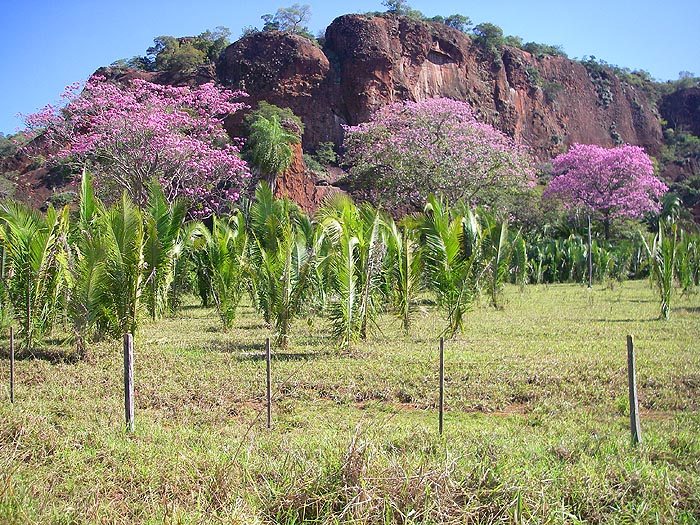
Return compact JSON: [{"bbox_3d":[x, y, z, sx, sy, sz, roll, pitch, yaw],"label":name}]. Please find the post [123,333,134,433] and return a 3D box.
[{"bbox_3d":[-2.793,1.524,9.700,0.115,1.256,0.115,0,0,0],"label":"post"}]

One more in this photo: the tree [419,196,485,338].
[{"bbox_3d":[2.708,0.133,20.500,1.761,3.788,1.800,0,0,0],"label":"tree"}]

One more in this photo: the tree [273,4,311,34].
[{"bbox_3d":[-7.109,-29.839,95.000,4.945,4.080,4.800,0,0,0],"label":"tree"}]

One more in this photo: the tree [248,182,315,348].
[{"bbox_3d":[-1.738,0.076,19.500,1.675,4.213,1.700,0,0,0],"label":"tree"}]

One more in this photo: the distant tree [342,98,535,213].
[{"bbox_3d":[7.256,-6.641,63.000,15.742,13.610,13.500,0,0,0],"label":"distant tree"}]

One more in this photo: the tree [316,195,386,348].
[{"bbox_3d":[0.036,0.217,18.500,1.685,3.708,1.750,0,0,0],"label":"tree"}]

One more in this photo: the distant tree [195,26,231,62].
[{"bbox_3d":[-17.894,-28.306,100.000,4.685,4.815,4.600,0,0,0],"label":"distant tree"}]

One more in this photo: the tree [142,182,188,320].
[{"bbox_3d":[-6.243,-0.372,26.000,1.556,4.669,1.700,0,0,0],"label":"tree"}]

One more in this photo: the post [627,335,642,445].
[{"bbox_3d":[3.314,1.482,8.950,0.110,1.275,0.110,-3,0,0],"label":"post"}]

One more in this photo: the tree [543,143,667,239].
[{"bbox_3d":[23.185,-5.193,70.000,11.296,11.478,10.500,0,0,0],"label":"tree"}]

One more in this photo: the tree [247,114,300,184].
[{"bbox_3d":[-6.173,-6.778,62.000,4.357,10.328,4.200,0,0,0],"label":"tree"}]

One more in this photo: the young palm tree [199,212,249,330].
[{"bbox_3d":[-3.869,0.275,23.500,1.529,3.609,1.600,0,0,0],"label":"young palm tree"}]

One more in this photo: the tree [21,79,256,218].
[{"bbox_3d":[-13.059,-5.444,47.000,13.946,11.866,12.500,0,0,0],"label":"tree"}]

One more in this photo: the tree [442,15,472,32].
[{"bbox_3d":[15.939,-35.545,115.000,4.789,3.143,4.200,0,0,0],"label":"tree"}]

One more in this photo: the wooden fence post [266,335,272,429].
[{"bbox_3d":[-1.121,1.671,10.700,0.065,1.281,0.065,0,0,0],"label":"wooden fence post"}]

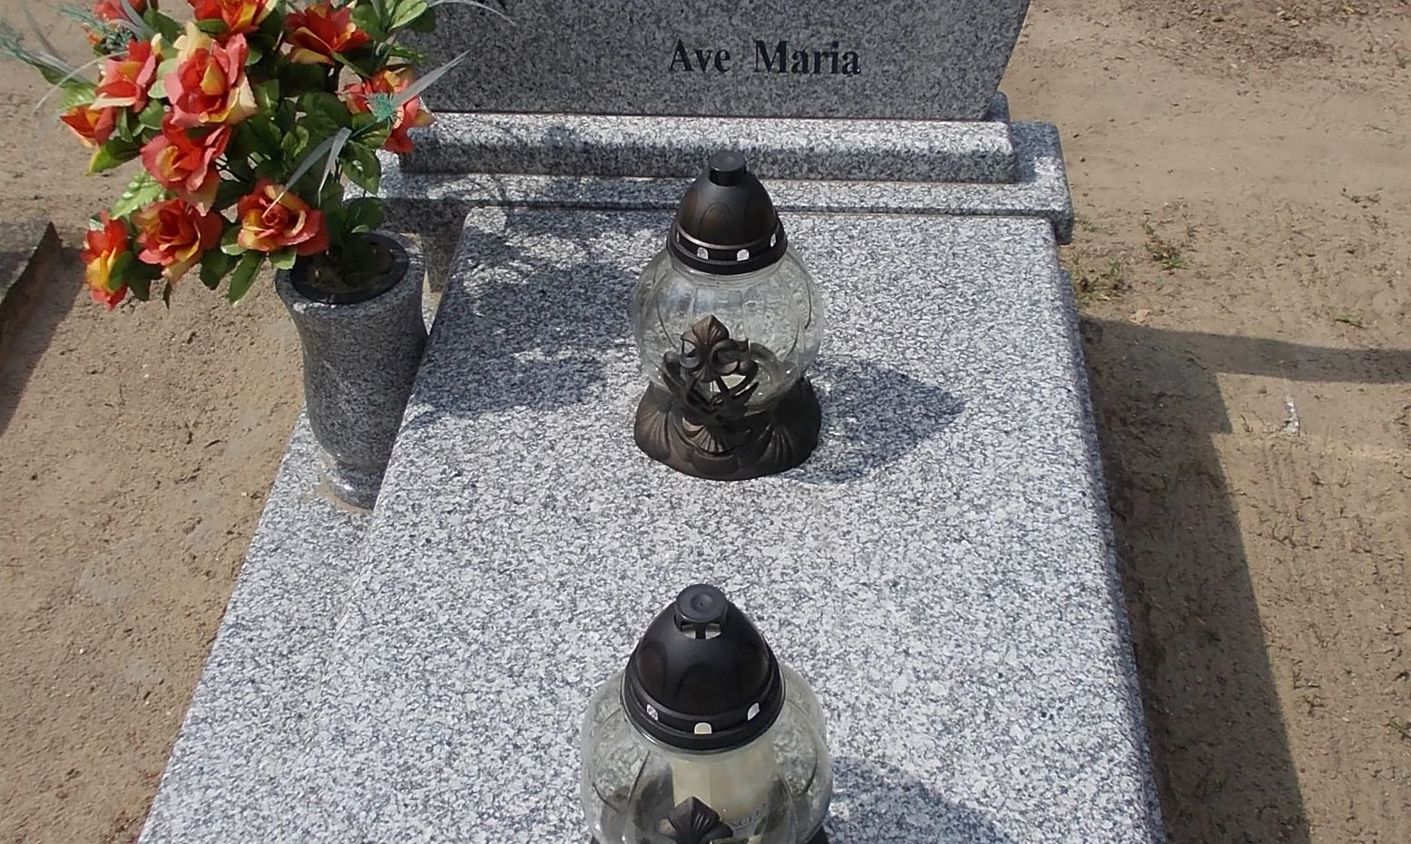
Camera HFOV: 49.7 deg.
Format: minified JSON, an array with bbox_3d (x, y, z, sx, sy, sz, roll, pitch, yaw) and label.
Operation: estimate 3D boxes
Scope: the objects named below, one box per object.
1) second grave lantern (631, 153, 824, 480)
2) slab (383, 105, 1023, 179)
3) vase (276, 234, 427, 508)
[{"bbox_3d":[0.021,-0.121,1.480,0.193,0.319,0.187,-1,44,1],"label":"second grave lantern"},{"bbox_3d":[0.003,-0.366,1.908,0.757,0.040,0.156,2,44,4],"label":"slab"},{"bbox_3d":[-0.394,-0.049,1.751,0.163,0.308,0.163,2,44,4],"label":"vase"}]

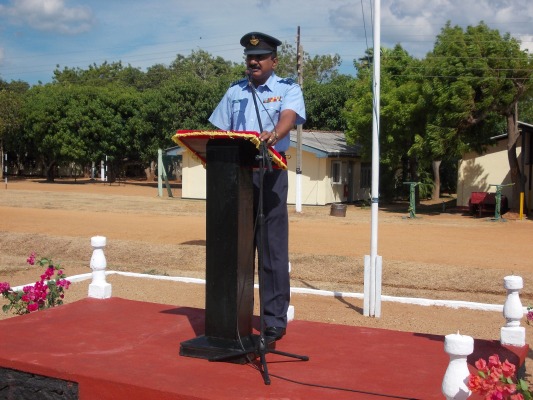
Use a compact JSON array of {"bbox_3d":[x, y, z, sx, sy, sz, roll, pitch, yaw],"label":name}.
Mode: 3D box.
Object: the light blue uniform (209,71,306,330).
[{"bbox_3d":[-0.050,0.004,4.620,0.560,1.530,0.380,1,3,25],"label":"light blue uniform"}]

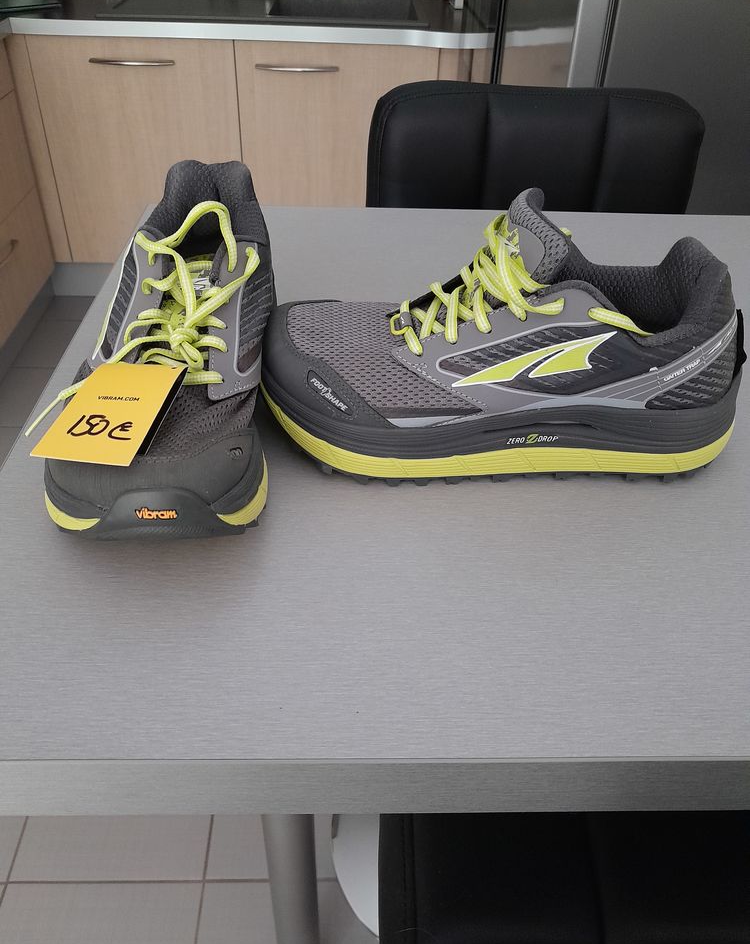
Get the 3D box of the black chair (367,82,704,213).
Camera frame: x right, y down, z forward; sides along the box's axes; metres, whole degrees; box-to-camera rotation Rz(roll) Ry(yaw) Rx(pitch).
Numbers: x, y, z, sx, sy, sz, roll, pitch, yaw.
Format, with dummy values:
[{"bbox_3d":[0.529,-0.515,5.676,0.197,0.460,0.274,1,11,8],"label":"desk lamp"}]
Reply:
[{"bbox_3d":[0.176,0.100,1.070,0.410,1.085,0.440,1,38,-2],"label":"black chair"}]

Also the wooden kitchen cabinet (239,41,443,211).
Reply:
[{"bbox_3d":[-0.128,-1.151,2.704,0.598,0.700,0.570,1,38,-2],"label":"wooden kitchen cabinet"}]

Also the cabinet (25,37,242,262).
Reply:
[{"bbox_3d":[-0.724,-1.157,2.680,0.598,0.700,0.570,1,38,-2],"label":"cabinet"}]

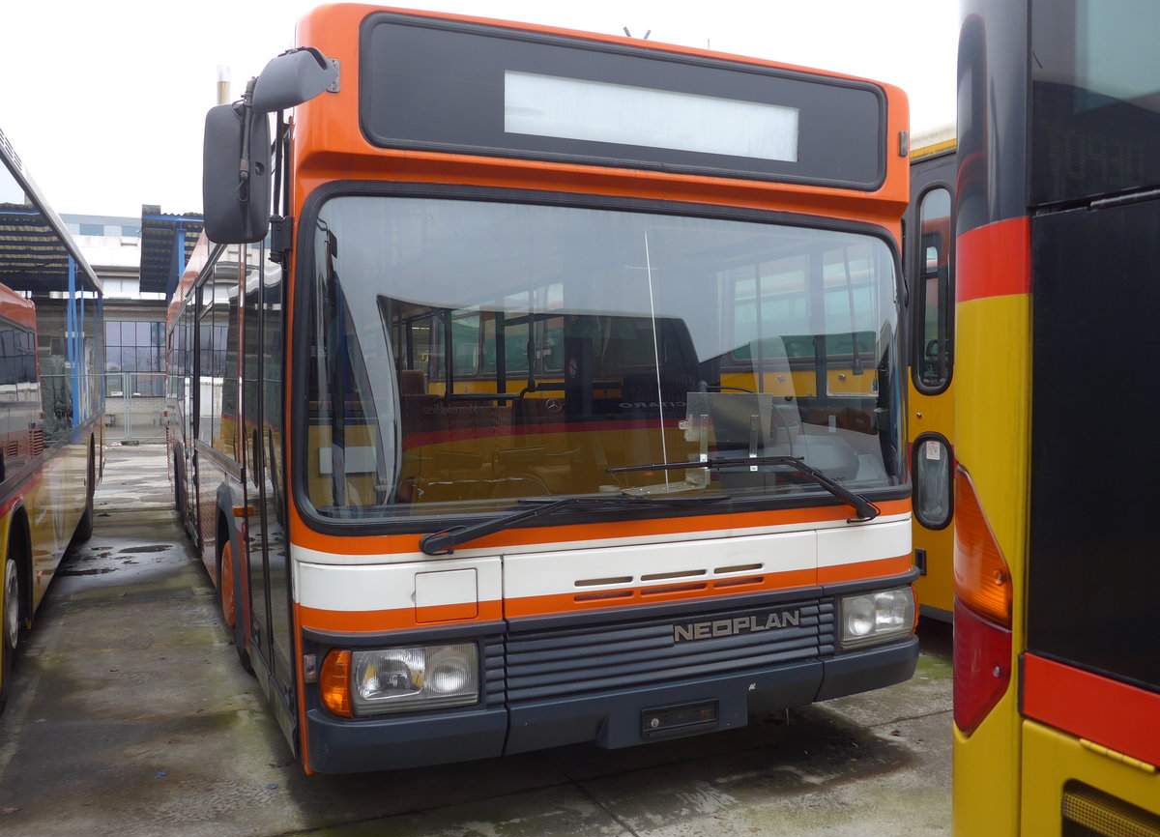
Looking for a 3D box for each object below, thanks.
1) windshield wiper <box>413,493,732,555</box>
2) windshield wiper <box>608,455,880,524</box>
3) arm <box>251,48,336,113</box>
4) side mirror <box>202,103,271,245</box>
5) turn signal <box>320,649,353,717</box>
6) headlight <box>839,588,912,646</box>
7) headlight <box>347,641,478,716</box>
[{"bbox_3d":[0.010,0.332,3.193,1.086,0.168,0.112,-1,1,-24],"label":"windshield wiper"},{"bbox_3d":[0.628,0.274,3.474,1.188,0.254,0.112,-1,1,-24],"label":"windshield wiper"},{"bbox_3d":[-0.818,-0.969,2.816,0.284,0.203,0.203,-1,1,-24],"label":"arm"},{"bbox_3d":[-0.962,-0.684,2.723,0.188,0.401,0.112,-1,1,-12],"label":"side mirror"},{"bbox_3d":[-0.749,0.813,2.986,0.107,0.208,0.122,-1,1,-4],"label":"turn signal"},{"bbox_3d":[1.139,0.773,3.824,0.391,0.208,0.112,-1,2,-29],"label":"headlight"},{"bbox_3d":[-0.526,0.810,3.068,0.391,0.208,0.112,-1,1,-19],"label":"headlight"}]

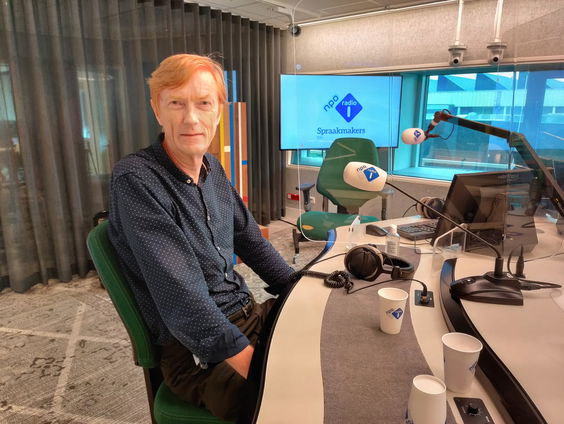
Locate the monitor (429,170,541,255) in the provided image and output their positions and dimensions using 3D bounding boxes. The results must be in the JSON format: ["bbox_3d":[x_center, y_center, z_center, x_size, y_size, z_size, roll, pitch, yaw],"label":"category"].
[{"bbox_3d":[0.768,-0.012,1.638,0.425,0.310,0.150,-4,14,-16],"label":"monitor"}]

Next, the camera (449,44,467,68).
[{"bbox_3d":[1.455,-1.297,3.650,0.145,0.180,0.150,5,15,22],"label":"camera"}]

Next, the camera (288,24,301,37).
[{"bbox_3d":[0.150,-2.185,5.300,0.140,0.140,0.150,-1,14,-3],"label":"camera"}]

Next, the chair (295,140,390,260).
[{"bbox_3d":[0.495,-0.053,3.471,0.700,1.030,0.670,5,14,19],"label":"chair"}]

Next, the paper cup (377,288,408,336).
[{"bbox_3d":[0.265,0.241,1.060,0.071,0.093,0.071,0,13,0],"label":"paper cup"}]

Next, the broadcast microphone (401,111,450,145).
[{"bbox_3d":[0.696,-0.407,2.120,0.230,0.165,0.120,8,16,30],"label":"broadcast microphone"}]

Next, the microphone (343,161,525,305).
[{"bbox_3d":[0.435,0.045,1.294,0.500,0.365,0.140,3,14,11],"label":"microphone"}]

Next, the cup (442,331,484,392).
[{"bbox_3d":[0.343,0.292,0.845,0.071,0.093,0.071,0,13,0],"label":"cup"}]

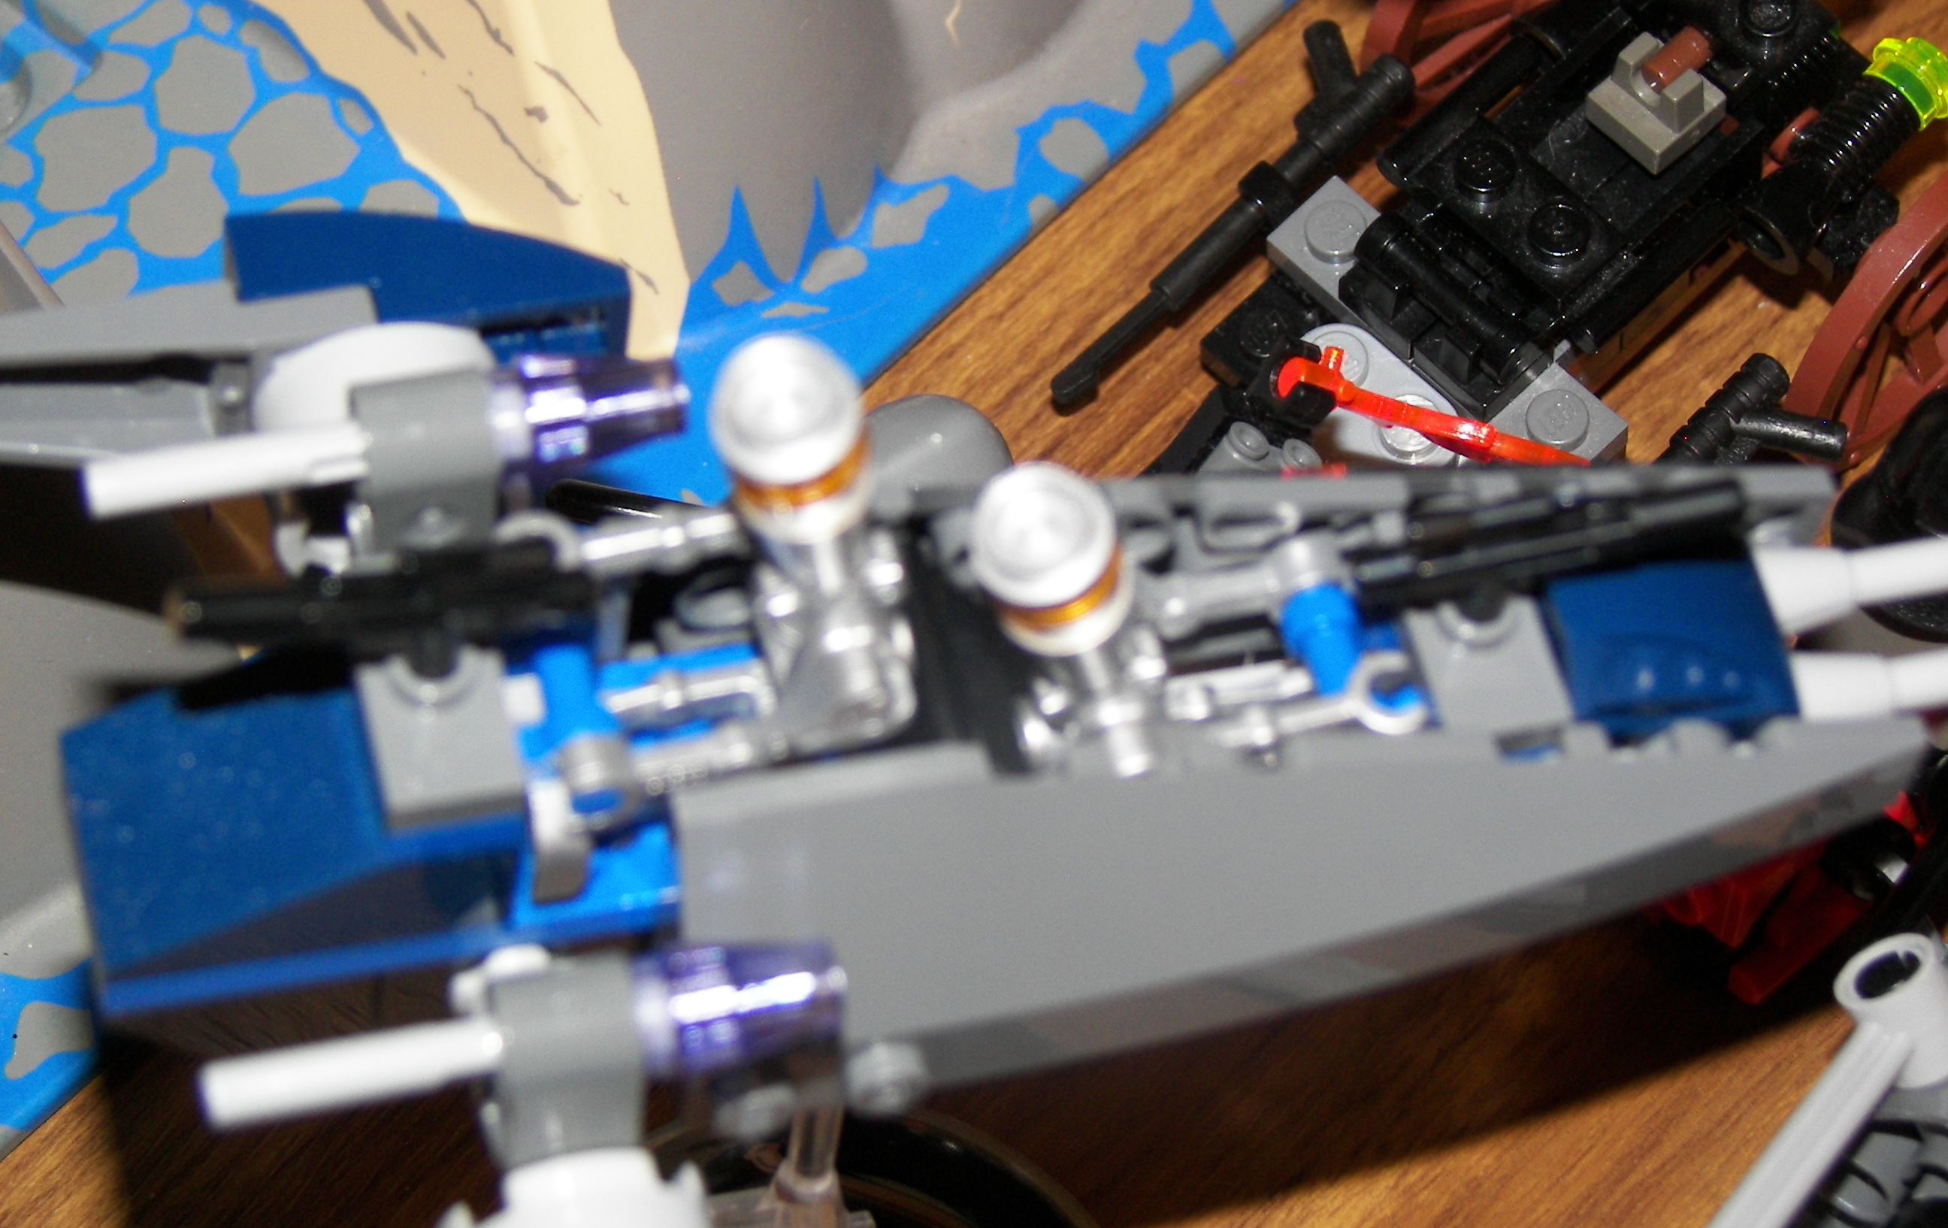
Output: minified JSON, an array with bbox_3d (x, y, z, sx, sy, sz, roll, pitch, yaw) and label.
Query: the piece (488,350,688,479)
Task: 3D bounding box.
[{"bbox_3d":[-0.023,-0.012,0.350,0.011,0.008,0.008,-6,59,-13],"label":"piece"}]

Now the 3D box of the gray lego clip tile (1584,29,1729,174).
[{"bbox_3d":[0.054,-0.041,0.462,0.008,0.008,0.008,-43,70,-15],"label":"gray lego clip tile"}]

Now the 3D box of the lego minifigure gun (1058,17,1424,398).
[{"bbox_3d":[0.018,-0.033,0.472,0.041,0.005,0.011,-43,70,-15],"label":"lego minifigure gun"}]

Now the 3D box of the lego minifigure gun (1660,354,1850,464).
[{"bbox_3d":[0.057,-0.009,0.458,0.025,0.004,0.011,-43,55,-15],"label":"lego minifigure gun"}]

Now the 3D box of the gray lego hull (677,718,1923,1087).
[{"bbox_3d":[0.020,0.017,0.361,0.080,0.024,0.010,-4,21,-13],"label":"gray lego hull"}]

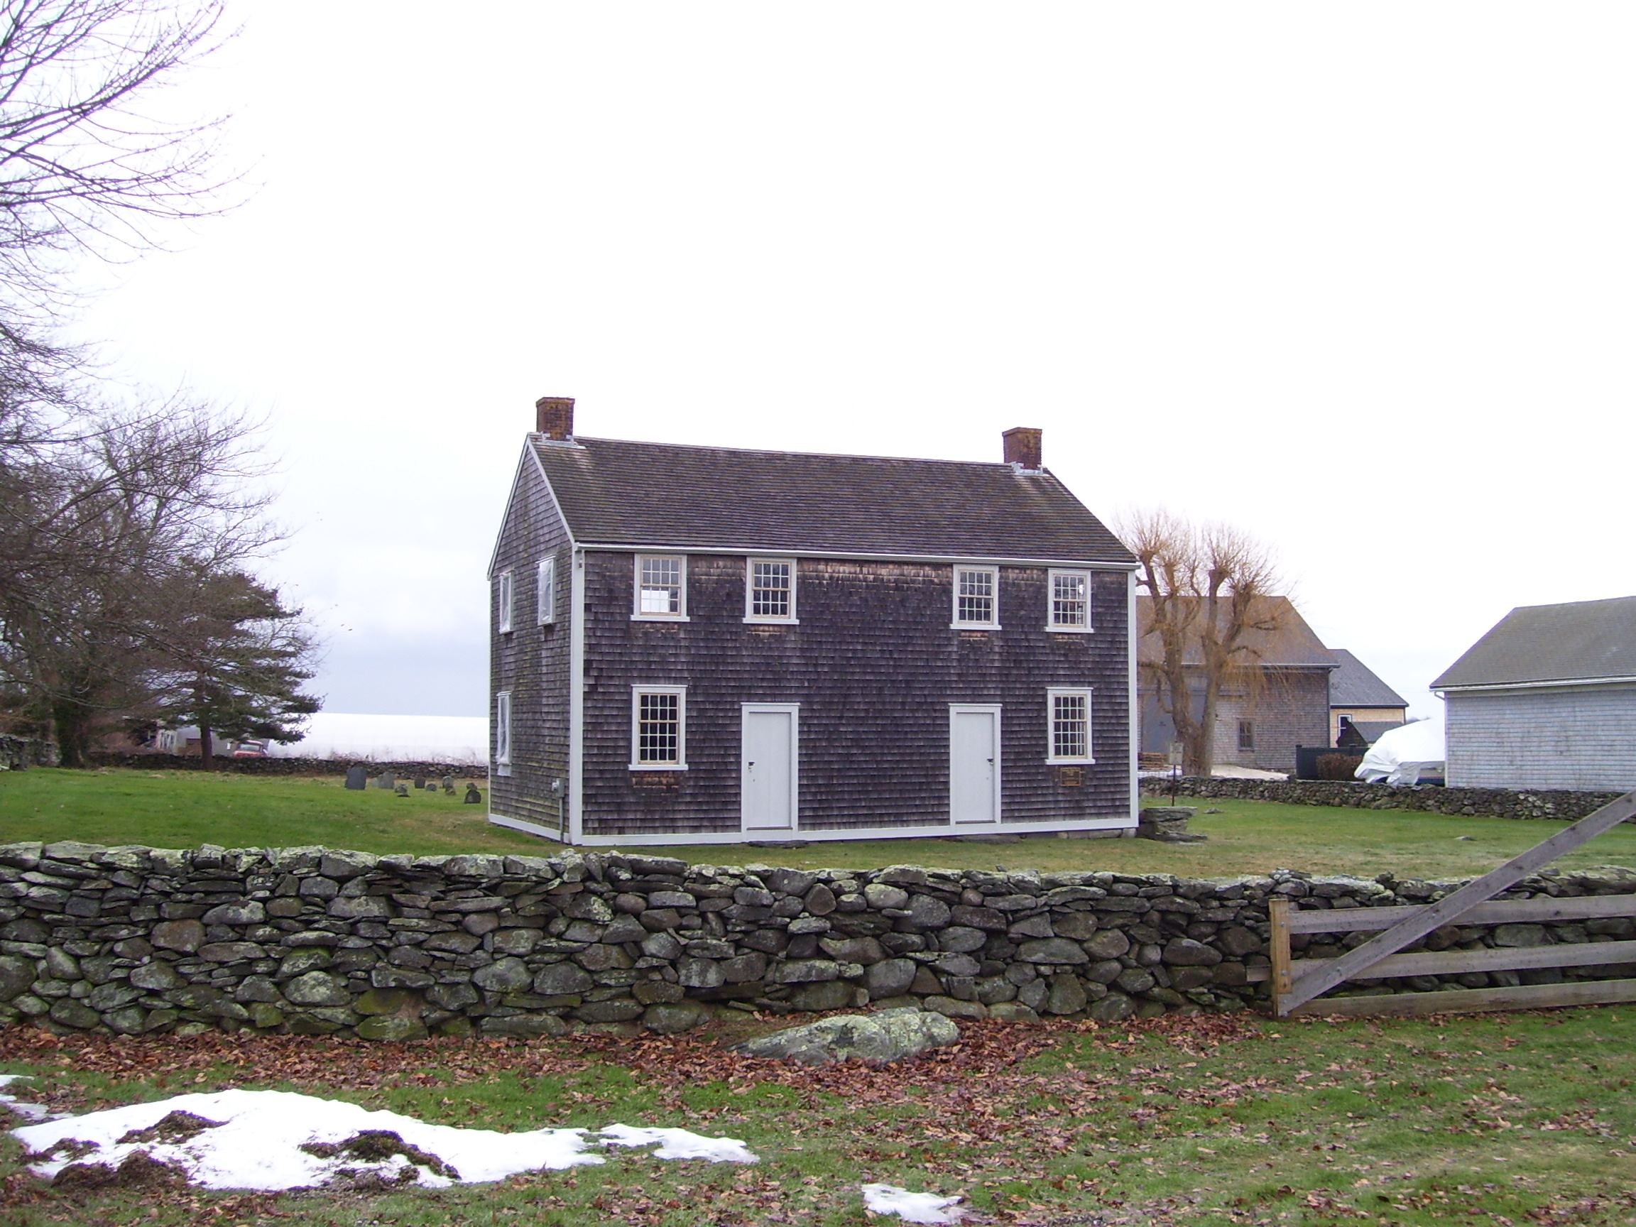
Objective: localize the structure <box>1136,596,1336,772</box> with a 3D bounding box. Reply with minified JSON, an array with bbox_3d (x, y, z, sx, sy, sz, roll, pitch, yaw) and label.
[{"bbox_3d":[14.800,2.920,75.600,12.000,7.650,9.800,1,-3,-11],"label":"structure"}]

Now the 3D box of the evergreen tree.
[{"bbox_3d":[-22.200,2.080,64.000,6.800,7.700,6.600,0,-3,0],"label":"evergreen tree"}]

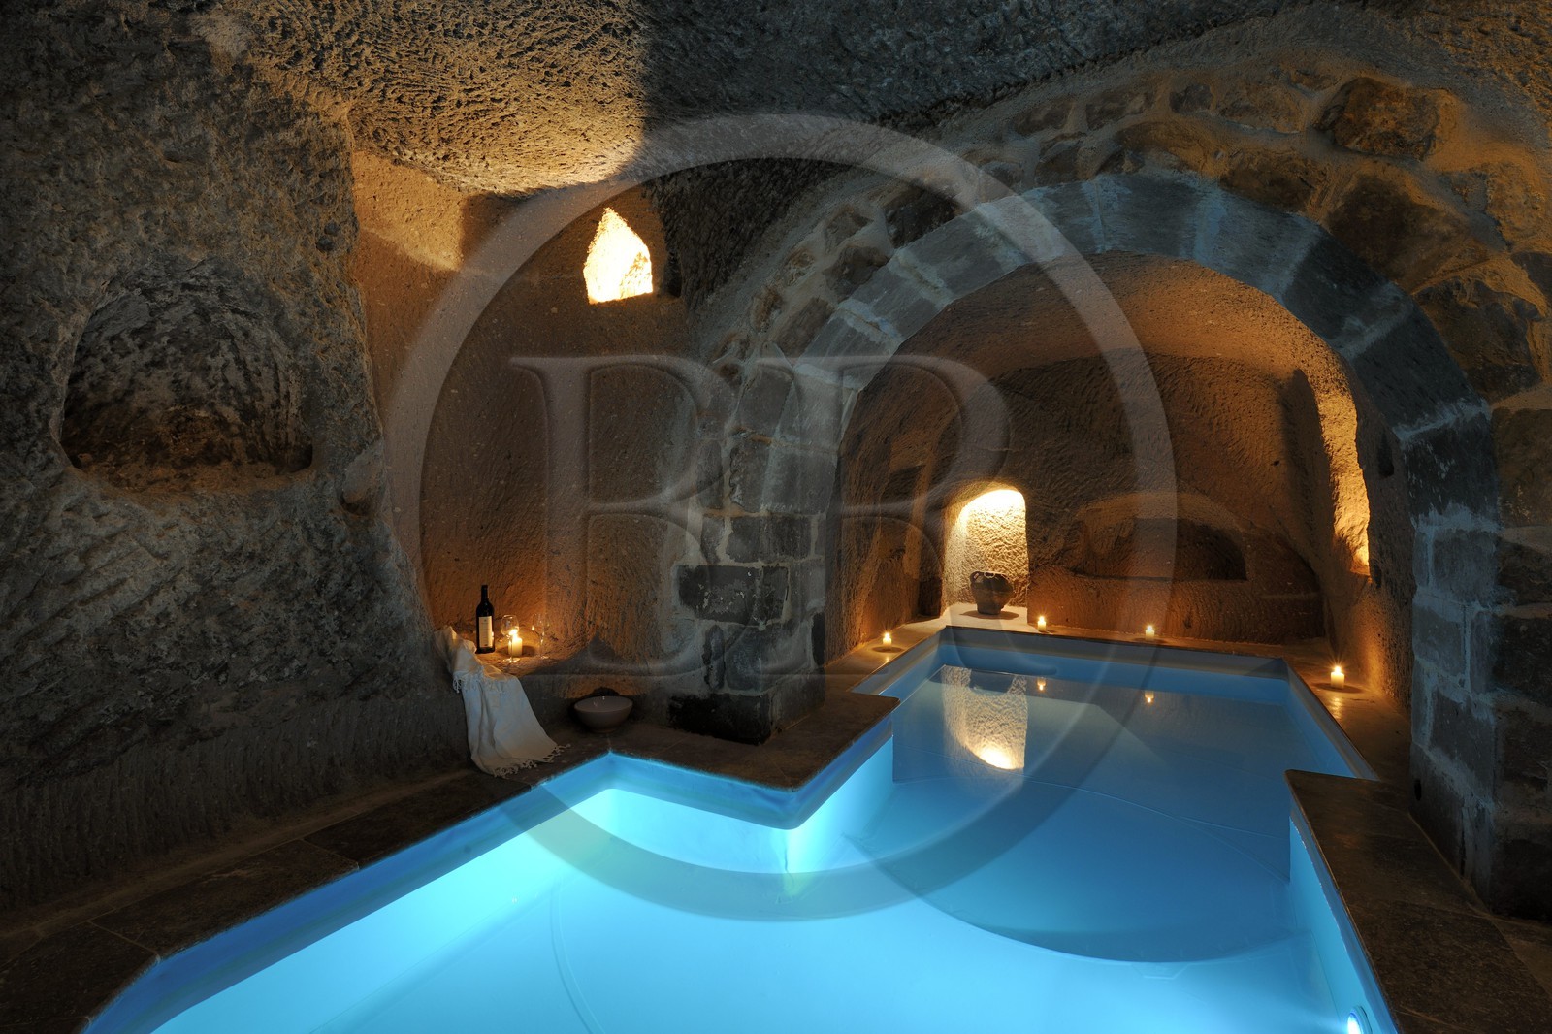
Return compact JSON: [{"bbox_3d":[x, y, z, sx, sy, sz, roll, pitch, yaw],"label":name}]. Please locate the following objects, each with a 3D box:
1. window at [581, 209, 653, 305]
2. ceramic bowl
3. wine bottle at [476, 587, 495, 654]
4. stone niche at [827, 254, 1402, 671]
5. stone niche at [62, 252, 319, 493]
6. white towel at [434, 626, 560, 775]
[{"bbox_3d":[-0.744,-1.227,3.231,0.380,0.420,0.200,1,3,29],"label":"window"},{"bbox_3d":[-0.749,0.868,3.000,0.247,0.120,0.247,0,2,-14],"label":"ceramic bowl"},{"bbox_3d":[-1.348,0.475,3.200,0.075,0.310,0.075,-1,2,-23],"label":"wine bottle"},{"bbox_3d":[1.836,-0.144,3.894,2.550,2.030,2.000,1,3,29],"label":"stone niche"},{"bbox_3d":[-1.830,-0.430,2.120,0.330,0.680,0.600,1,2,31],"label":"stone niche"},{"bbox_3d":[-1.120,0.707,2.810,0.360,0.420,0.550,-2,3,-43],"label":"white towel"}]

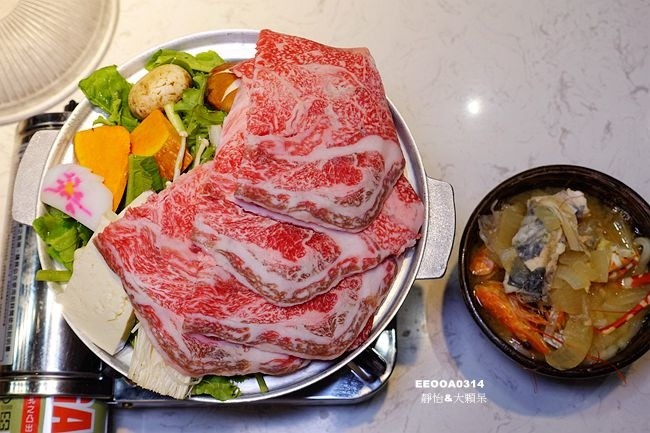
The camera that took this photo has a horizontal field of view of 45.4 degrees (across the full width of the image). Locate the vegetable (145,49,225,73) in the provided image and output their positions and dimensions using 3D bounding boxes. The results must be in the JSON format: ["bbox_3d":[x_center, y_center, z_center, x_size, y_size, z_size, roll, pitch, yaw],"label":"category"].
[{"bbox_3d":[-0.090,-0.099,0.500,0.049,0.013,0.021,-6,72,-2],"label":"vegetable"}]

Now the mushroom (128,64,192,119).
[{"bbox_3d":[-0.103,-0.078,0.488,0.037,0.025,0.027,-36,75,-11],"label":"mushroom"}]

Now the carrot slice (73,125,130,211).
[{"bbox_3d":[-0.136,-0.030,0.479,0.033,0.018,0.053,-7,72,-2],"label":"carrot slice"}]

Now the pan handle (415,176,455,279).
[{"bbox_3d":[0.065,0.007,0.458,0.020,0.008,0.062,7,72,2],"label":"pan handle"}]

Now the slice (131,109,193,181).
[{"bbox_3d":[-0.102,-0.044,0.486,0.022,0.022,0.041,-35,75,-10],"label":"slice"}]

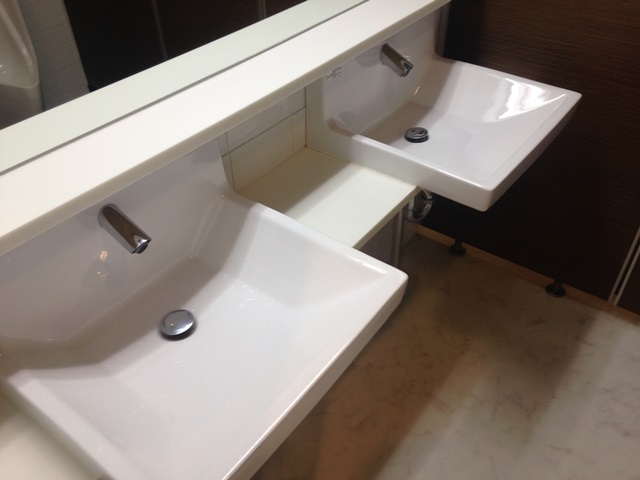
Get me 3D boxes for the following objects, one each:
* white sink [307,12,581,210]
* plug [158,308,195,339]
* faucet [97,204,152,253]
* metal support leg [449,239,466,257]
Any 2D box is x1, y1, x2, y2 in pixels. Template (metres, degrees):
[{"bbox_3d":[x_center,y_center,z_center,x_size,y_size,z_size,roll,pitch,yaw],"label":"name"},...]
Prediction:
[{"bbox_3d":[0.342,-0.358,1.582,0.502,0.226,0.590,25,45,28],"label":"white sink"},{"bbox_3d":[-0.257,0.154,1.111,0.063,0.019,0.063,0,39,0],"label":"plug"},{"bbox_3d":[-0.329,-0.015,1.044,0.099,0.073,0.042,25,45,28],"label":"faucet"},{"bbox_3d":[0.546,0.021,2.398,0.066,0.055,0.066,0,39,0],"label":"metal support leg"}]

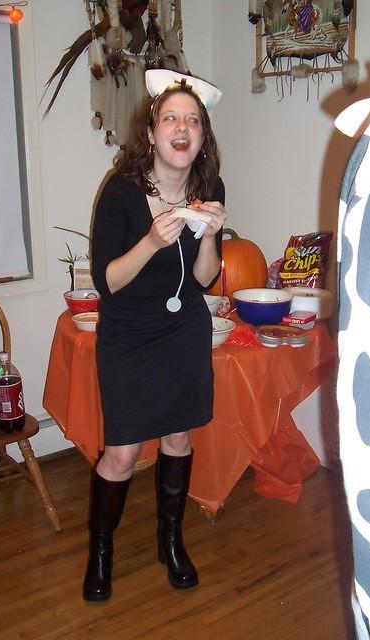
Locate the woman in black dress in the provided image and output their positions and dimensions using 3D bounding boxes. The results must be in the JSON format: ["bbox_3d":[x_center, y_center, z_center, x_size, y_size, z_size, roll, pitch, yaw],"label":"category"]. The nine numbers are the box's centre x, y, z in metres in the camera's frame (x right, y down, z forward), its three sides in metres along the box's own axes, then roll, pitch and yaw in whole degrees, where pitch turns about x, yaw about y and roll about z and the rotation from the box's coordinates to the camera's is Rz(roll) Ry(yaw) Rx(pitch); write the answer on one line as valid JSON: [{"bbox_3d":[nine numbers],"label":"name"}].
[{"bbox_3d":[-0.100,0.085,2.225,0.470,1.700,0.430,-6,17,-21],"label":"woman in black dress"}]

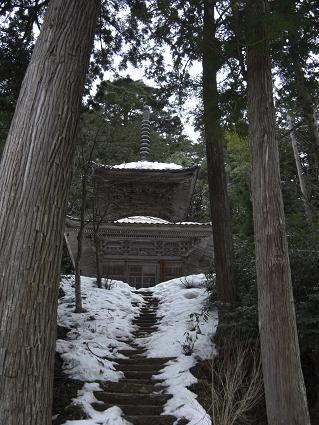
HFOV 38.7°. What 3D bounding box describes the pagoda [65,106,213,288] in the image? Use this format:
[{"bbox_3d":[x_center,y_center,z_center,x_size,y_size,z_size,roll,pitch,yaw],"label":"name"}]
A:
[{"bbox_3d":[-0.853,-0.744,25.737,7.580,13.340,7.580,1,-28,-2],"label":"pagoda"}]

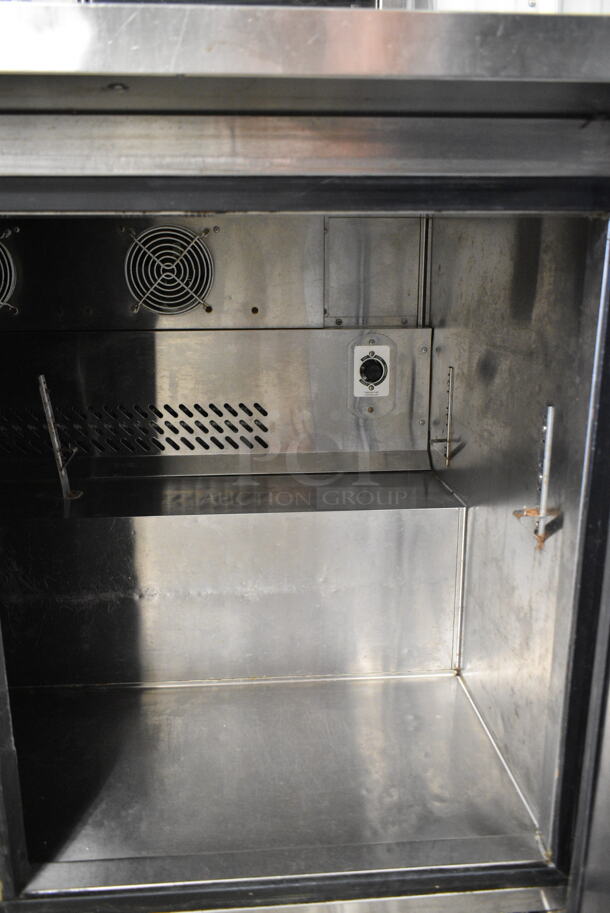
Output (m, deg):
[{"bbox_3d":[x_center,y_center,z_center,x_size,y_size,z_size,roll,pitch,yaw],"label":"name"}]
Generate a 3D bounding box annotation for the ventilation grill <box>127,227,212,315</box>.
[{"bbox_3d":[-0.184,-0.252,0.925,0.119,0.119,0.014,-1,13,-4],"label":"ventilation grill"}]

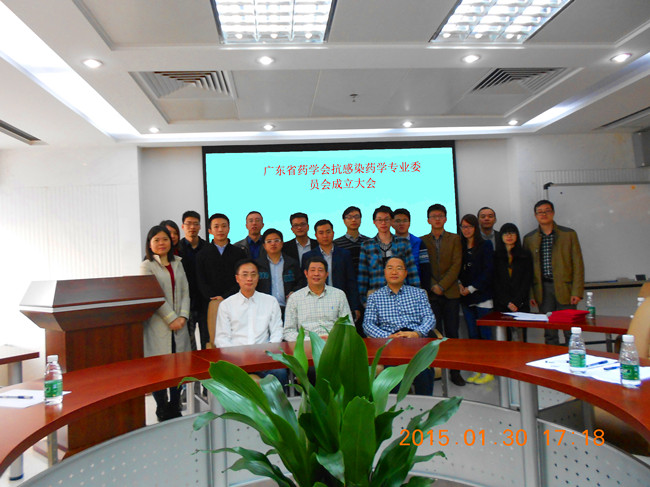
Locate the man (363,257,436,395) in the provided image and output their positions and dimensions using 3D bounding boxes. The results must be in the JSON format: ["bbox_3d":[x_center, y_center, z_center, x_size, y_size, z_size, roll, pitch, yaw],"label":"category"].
[{"bbox_3d":[0.511,0.710,3.300,0.550,1.250,0.750,-3,-2,5],"label":"man"}]

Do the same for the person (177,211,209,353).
[{"bbox_3d":[-1.193,0.583,4.500,0.480,1.755,0.290,-2,-2,-14],"label":"person"}]

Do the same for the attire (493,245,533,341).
[{"bbox_3d":[1.808,0.634,4.600,0.400,1.260,0.280,-4,-2,26],"label":"attire"}]

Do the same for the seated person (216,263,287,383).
[{"bbox_3d":[-0.489,0.745,3.250,0.510,1.270,0.750,-3,-2,-7],"label":"seated person"}]

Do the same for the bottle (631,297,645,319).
[{"bbox_3d":[1.841,0.399,2.830,0.060,0.178,0.060,-3,-2,17],"label":"bottle"}]

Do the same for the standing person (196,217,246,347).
[{"bbox_3d":[-0.908,0.584,4.320,0.480,1.710,0.300,-2,-2,-12],"label":"standing person"}]

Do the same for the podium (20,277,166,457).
[{"bbox_3d":[-1.692,0.855,3.616,0.650,1.194,0.790,-4,-2,42],"label":"podium"}]

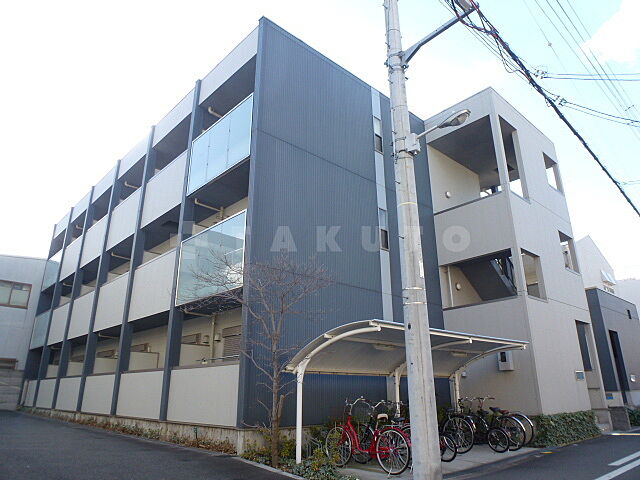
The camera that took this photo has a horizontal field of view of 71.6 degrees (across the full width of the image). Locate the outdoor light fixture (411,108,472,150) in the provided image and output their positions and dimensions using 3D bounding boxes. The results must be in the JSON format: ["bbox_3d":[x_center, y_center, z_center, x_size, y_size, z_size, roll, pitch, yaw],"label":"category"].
[{"bbox_3d":[1.789,-1.657,6.714,0.260,0.350,1.060,16,-25,-40],"label":"outdoor light fixture"}]

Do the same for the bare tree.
[{"bbox_3d":[-1.005,1.904,7.604,2.400,3.477,2.100,0,-19,0],"label":"bare tree"}]

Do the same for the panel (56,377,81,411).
[{"bbox_3d":[-9.065,5.616,16.165,0.120,1.098,3.026,16,-25,-40],"label":"panel"}]

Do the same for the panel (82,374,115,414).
[{"bbox_3d":[-6.863,4.845,13.904,0.120,1.102,2.971,16,-25,-40],"label":"panel"}]

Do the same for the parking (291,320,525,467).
[{"bbox_3d":[2.088,3.090,8.868,5.485,2.186,2.145,16,-25,-40],"label":"parking"}]

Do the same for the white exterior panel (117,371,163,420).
[{"bbox_3d":[-4.667,4.068,11.650,0.120,1.099,3.009,16,-25,-40],"label":"white exterior panel"}]

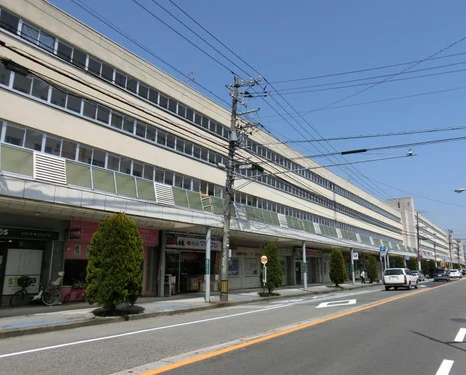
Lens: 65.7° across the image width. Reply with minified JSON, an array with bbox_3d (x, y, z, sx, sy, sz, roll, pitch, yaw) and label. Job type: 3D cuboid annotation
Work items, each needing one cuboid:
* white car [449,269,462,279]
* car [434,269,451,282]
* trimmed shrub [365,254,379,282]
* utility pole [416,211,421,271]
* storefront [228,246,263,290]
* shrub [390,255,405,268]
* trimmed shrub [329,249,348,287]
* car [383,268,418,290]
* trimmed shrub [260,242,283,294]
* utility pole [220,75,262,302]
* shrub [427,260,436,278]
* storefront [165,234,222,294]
[{"bbox_3d":[40.130,15.393,64.750,1.740,1.490,4.400,-9,-16,34],"label":"white car"},{"bbox_3d":[26.765,11.159,46.137,1.660,1.570,4.100,-9,-15,34],"label":"car"},{"bbox_3d":[13.935,8.219,36.394,1.250,2.750,1.250,-9,-15,34],"label":"trimmed shrub"},{"bbox_3d":[32.518,9.762,63.131,0.400,11.580,0.400,-9,-16,34],"label":"utility pole"},{"bbox_3d":[0.729,6.041,27.259,1.200,3.120,5.000,-9,-16,34],"label":"storefront"},{"bbox_3d":[20.468,10.154,45.410,1.450,2.950,1.450,-9,-15,34],"label":"shrub"},{"bbox_3d":[8.751,6.666,30.211,1.500,3.120,1.500,-9,-16,34],"label":"trimmed shrub"},{"bbox_3d":[13.033,7.007,27.649,1.680,1.520,4.200,-9,-15,34],"label":"car"},{"bbox_3d":[2.152,4.581,20.521,1.250,2.850,1.250,0,-13,0],"label":"trimmed shrub"},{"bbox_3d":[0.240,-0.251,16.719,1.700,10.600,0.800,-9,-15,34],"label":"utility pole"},{"bbox_3d":[38.216,15.651,69.849,1.400,3.000,1.400,-9,-15,34],"label":"shrub"},{"bbox_3d":[-2.556,4.867,22.686,1.200,3.440,5.300,-9,-16,34],"label":"storefront"}]

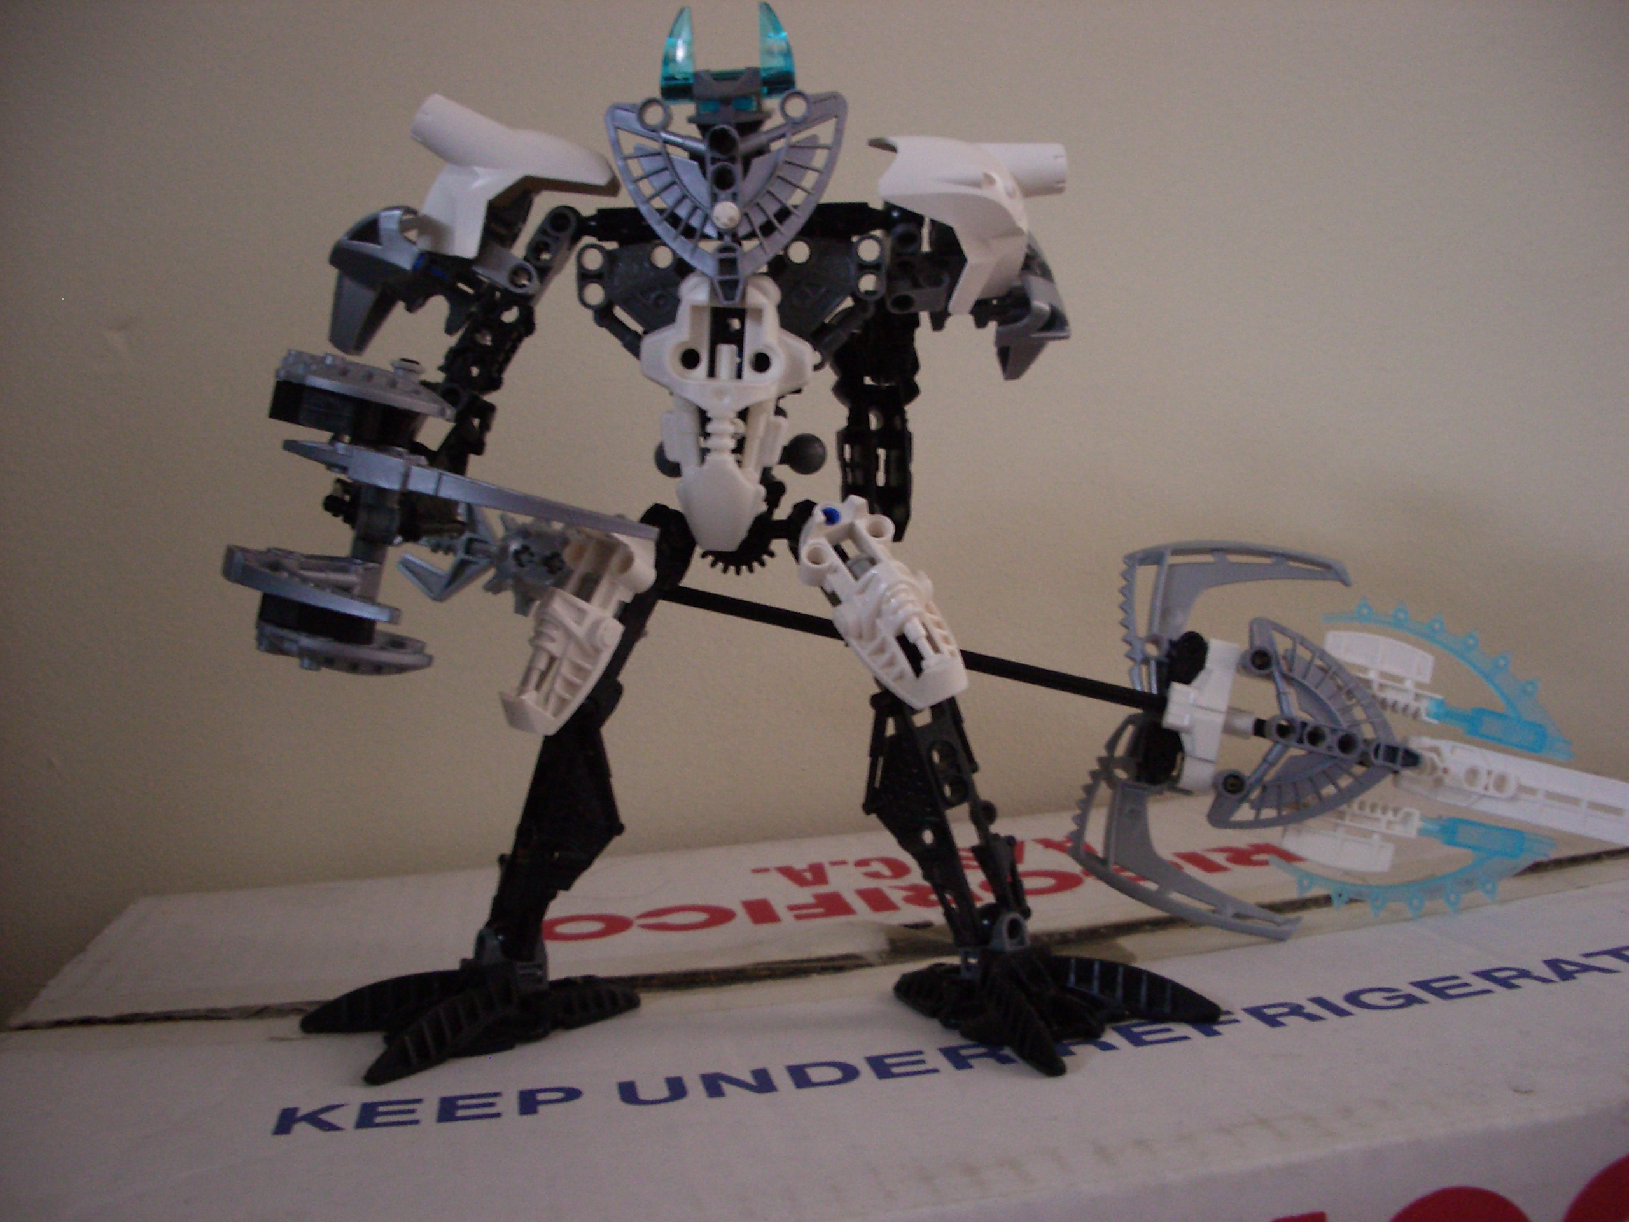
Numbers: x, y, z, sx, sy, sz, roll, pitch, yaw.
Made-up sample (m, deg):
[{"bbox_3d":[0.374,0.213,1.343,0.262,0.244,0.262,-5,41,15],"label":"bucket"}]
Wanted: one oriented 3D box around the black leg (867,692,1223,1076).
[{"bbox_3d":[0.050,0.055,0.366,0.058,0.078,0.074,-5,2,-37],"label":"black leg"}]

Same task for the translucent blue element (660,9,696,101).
[{"bbox_3d":[-0.031,-0.124,0.368,0.008,0.021,0.009,-3,2,0],"label":"translucent blue element"}]

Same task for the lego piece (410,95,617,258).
[{"bbox_3d":[-0.065,-0.095,0.362,0.045,0.032,0.028,15,2,6],"label":"lego piece"}]

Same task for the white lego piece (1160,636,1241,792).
[{"bbox_3d":[0.090,0.024,0.384,0.017,0.035,0.012,10,0,-3],"label":"white lego piece"}]

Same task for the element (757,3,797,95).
[{"bbox_3d":[-0.008,-0.125,0.368,0.008,0.021,0.009,-3,2,0],"label":"element"}]

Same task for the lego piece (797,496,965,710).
[{"bbox_3d":[0.014,-0.001,0.363,0.025,0.048,0.019,-28,-7,-17],"label":"lego piece"}]

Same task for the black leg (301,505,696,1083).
[{"bbox_3d":[-0.072,0.035,0.377,0.088,0.124,0.060,-5,2,-37],"label":"black leg"}]

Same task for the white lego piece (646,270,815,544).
[{"bbox_3d":[-0.019,-0.043,0.366,0.037,0.060,0.020,1,2,3],"label":"white lego piece"}]

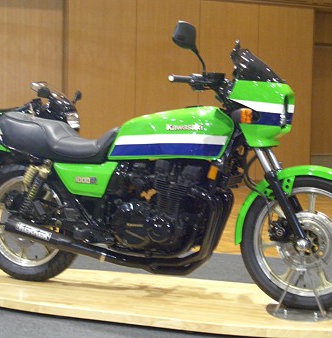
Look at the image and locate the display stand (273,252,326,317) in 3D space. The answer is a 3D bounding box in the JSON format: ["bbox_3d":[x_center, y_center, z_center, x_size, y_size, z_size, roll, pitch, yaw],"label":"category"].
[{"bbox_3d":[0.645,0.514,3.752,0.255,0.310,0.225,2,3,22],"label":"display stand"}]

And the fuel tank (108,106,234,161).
[{"bbox_3d":[0.059,-0.180,4.017,0.663,0.270,0.310,2,3,22],"label":"fuel tank"}]

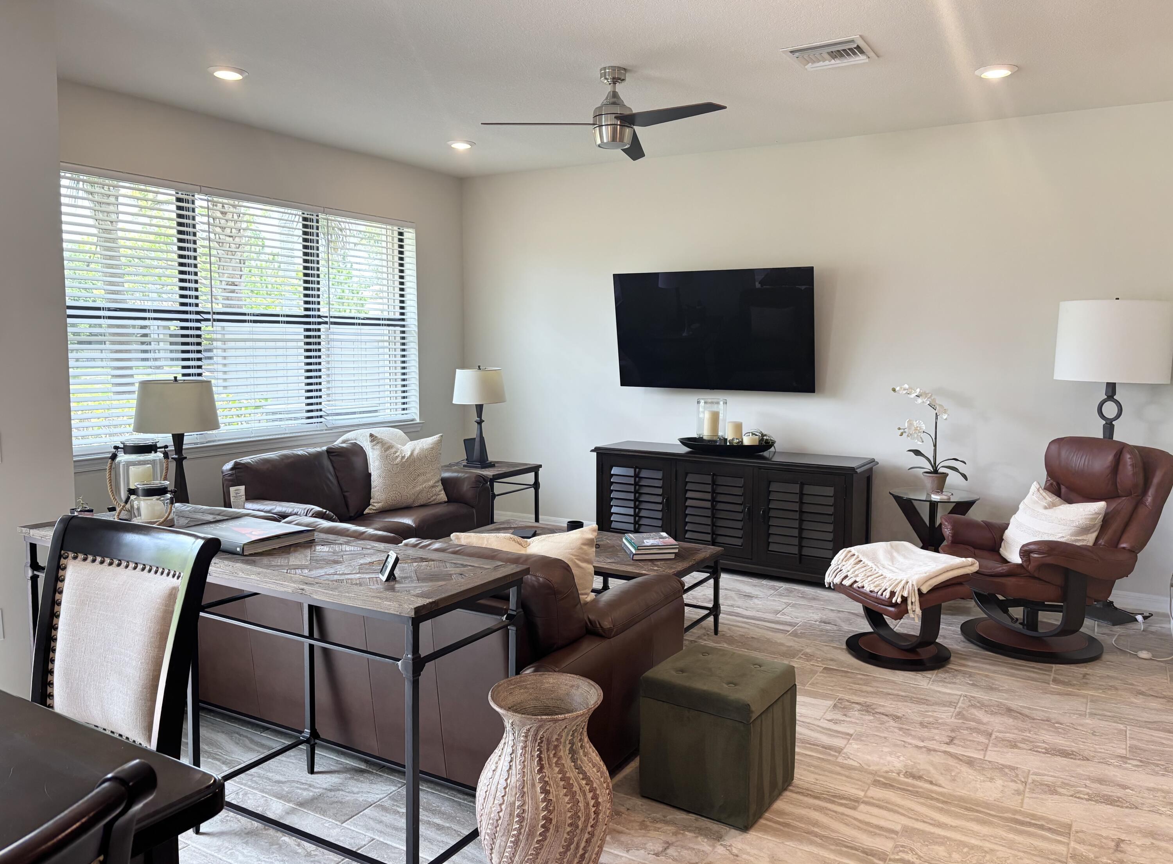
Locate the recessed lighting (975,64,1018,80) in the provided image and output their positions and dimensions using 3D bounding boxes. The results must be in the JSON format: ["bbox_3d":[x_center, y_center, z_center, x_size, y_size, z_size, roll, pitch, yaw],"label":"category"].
[{"bbox_3d":[1.983,-1.738,4.259,0.190,0.020,0.190,4,7,31],"label":"recessed lighting"}]

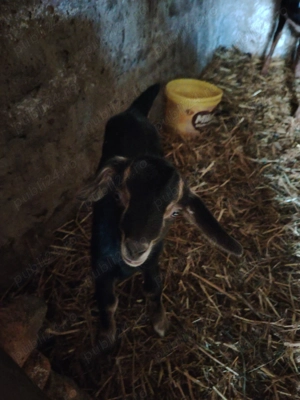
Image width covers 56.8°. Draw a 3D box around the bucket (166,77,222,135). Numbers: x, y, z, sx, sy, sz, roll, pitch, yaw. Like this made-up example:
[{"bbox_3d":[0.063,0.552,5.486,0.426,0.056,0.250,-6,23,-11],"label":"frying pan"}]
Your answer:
[{"bbox_3d":[0.223,-0.452,1.464,0.280,0.250,0.280,0,42,0],"label":"bucket"}]

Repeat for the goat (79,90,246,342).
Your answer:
[{"bbox_3d":[0.020,0.018,0.675,0.245,0.570,0.560,3,42,4],"label":"goat"}]

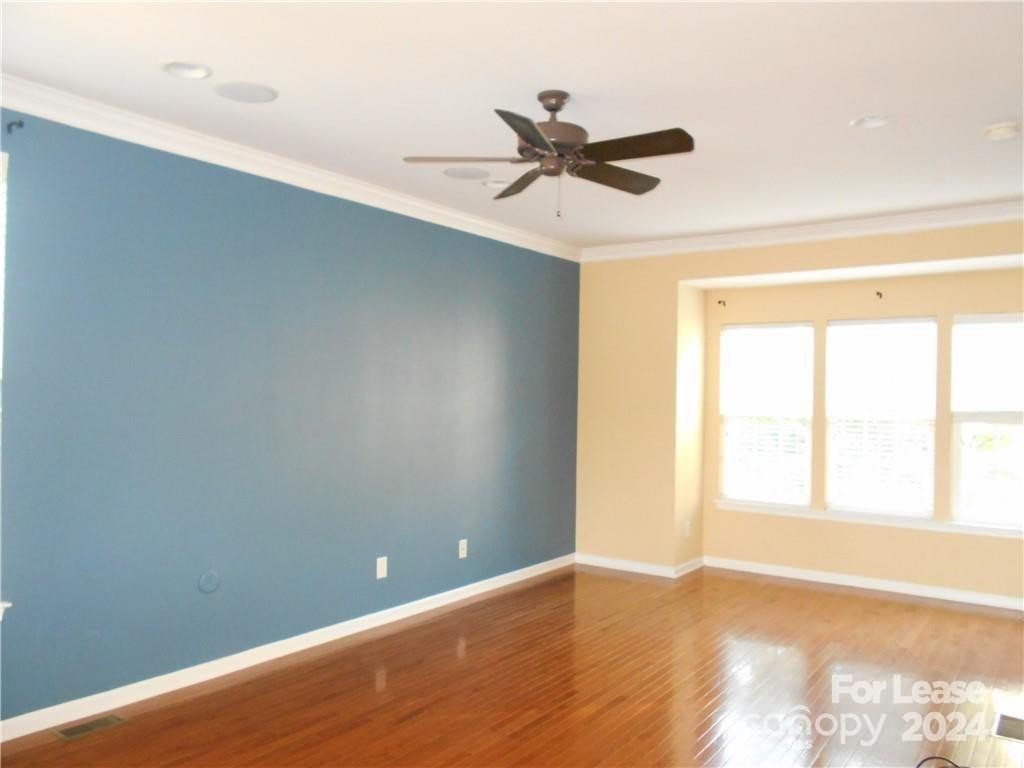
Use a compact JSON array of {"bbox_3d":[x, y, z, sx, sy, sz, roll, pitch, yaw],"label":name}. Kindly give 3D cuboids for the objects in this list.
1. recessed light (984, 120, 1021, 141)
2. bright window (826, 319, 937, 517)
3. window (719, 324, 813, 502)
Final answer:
[{"bbox_3d":[2.223,-1.149,3.485,0.165,0.045,0.165,1,-1,37],"label":"recessed light"},{"bbox_3d":[2.859,0.253,5.981,0.771,1.520,0.100,1,-1,37],"label":"bright window"},{"bbox_3d":[2.151,0.248,6.516,0.785,1.518,0.100,1,-1,37],"label":"window"}]

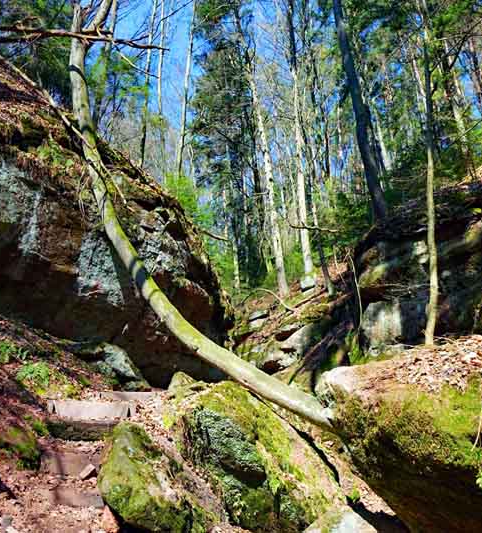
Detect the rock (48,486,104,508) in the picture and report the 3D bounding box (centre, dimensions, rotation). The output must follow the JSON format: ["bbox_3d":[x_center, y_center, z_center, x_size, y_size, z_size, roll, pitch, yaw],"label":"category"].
[{"bbox_3d":[-1.474,2.058,4.750,0.474,0.182,0.300,1,-14,0],"label":"rock"}]

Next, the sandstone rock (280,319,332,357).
[{"bbox_3d":[1.264,1.392,10.450,0.968,0.693,0.900,-1,-14,7],"label":"sandstone rock"}]

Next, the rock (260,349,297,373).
[{"bbox_3d":[0.685,1.782,10.000,0.641,0.453,0.600,0,-14,4],"label":"rock"}]

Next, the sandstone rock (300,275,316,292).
[{"bbox_3d":[1.899,0.485,15.225,0.434,0.400,0.450,-1,-14,7],"label":"sandstone rock"}]

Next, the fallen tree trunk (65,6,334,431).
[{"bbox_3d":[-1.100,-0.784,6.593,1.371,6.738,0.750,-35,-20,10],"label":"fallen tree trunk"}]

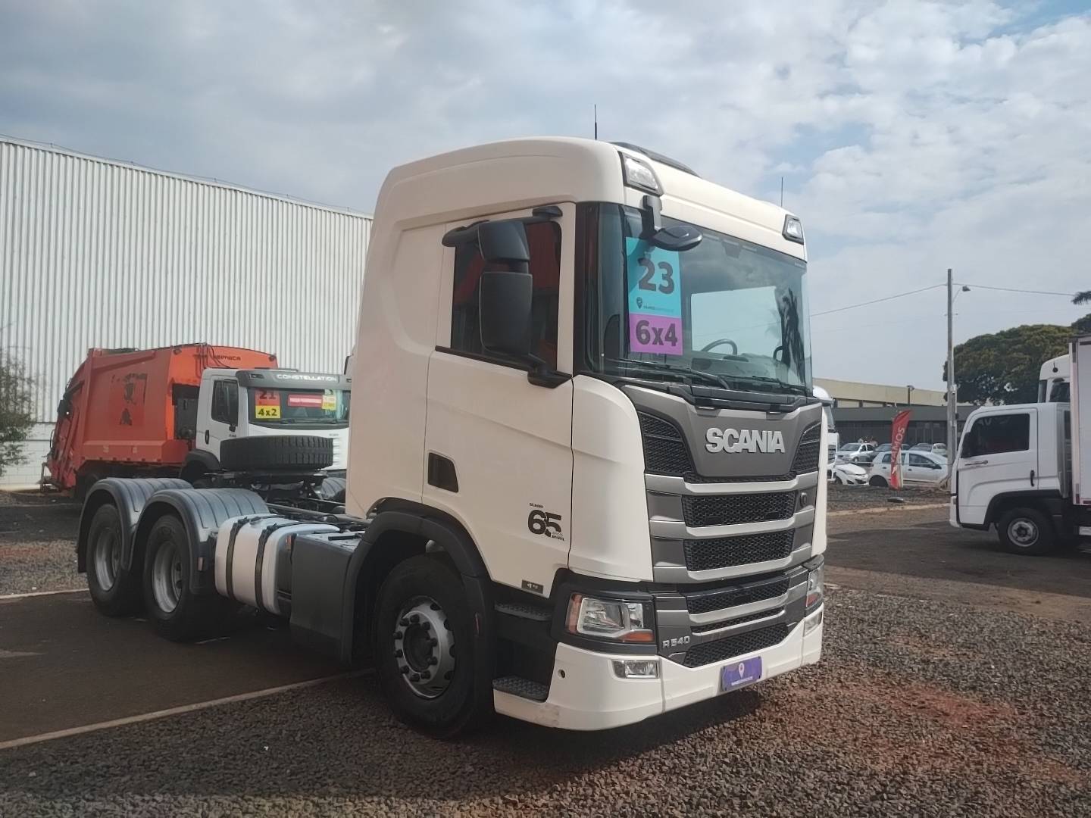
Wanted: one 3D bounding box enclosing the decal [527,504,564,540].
[{"bbox_3d":[-0.001,0.555,4.335,0.015,0.165,0.260,3,-3,-45],"label":"decal"}]

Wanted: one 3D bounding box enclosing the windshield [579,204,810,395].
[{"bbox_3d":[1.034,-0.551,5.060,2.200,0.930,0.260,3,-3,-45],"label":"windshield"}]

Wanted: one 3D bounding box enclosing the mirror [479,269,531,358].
[{"bbox_3d":[-0.201,-0.481,4.468,0.242,0.409,0.141,3,-3,-33],"label":"mirror"}]

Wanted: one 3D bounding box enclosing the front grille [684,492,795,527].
[{"bbox_3d":[1.116,0.552,4.916,1.170,0.180,0.080,3,-3,-45],"label":"front grille"}]

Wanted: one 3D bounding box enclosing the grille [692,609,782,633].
[{"bbox_3d":[1.098,1.206,5.046,0.071,0.061,0.970,-1,-3,45],"label":"grille"}]

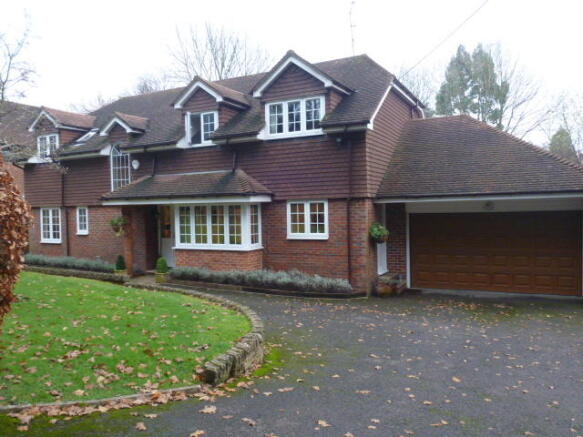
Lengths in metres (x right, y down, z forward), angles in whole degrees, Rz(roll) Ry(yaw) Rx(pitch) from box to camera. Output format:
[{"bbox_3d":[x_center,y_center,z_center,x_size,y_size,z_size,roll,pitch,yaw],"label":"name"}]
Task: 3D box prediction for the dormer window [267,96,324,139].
[{"bbox_3d":[0.115,-2.672,11.700,1.750,1.040,0.200,-1,2,26],"label":"dormer window"}]

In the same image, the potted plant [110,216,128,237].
[{"bbox_3d":[-5.500,0.256,14.000,0.530,0.600,0.530,-1,2,26],"label":"potted plant"}]

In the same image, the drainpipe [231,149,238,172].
[{"bbox_3d":[-1.560,-1.616,12.159,0.100,0.660,0.100,-1,0,25],"label":"drainpipe"}]

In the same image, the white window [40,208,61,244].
[{"bbox_3d":[-8.594,0.251,15.649,1.050,1.260,0.120,-1,0,25],"label":"white window"}]

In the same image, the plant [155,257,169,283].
[{"bbox_3d":[-3.697,1.456,12.450,0.350,0.730,0.350,-1,0,0],"label":"plant"}]

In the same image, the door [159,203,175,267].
[{"bbox_3d":[-3.945,0.566,14.153,0.900,2.070,0.100,-1,0,25],"label":"door"}]

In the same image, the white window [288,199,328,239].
[{"bbox_3d":[0.425,0.044,11.405,1.150,1.000,0.120,-1,0,25],"label":"white window"}]

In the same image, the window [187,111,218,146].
[{"bbox_3d":[-2.650,-2.659,13.036,1.180,1.040,0.200,-1,2,26],"label":"window"}]

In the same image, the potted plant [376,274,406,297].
[{"bbox_3d":[2.602,1.752,11.450,0.720,0.540,0.550,-1,2,26],"label":"potted plant"}]

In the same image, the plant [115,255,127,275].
[{"bbox_3d":[-5.527,1.487,14.150,0.390,0.640,0.390,-1,2,26],"label":"plant"}]

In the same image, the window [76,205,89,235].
[{"bbox_3d":[-7.122,0.078,14.954,0.510,0.950,0.120,-1,0,25],"label":"window"}]

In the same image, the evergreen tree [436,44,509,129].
[{"bbox_3d":[15.932,-7.281,38.305,6.000,15.700,5.800,-1,2,26],"label":"evergreen tree"}]

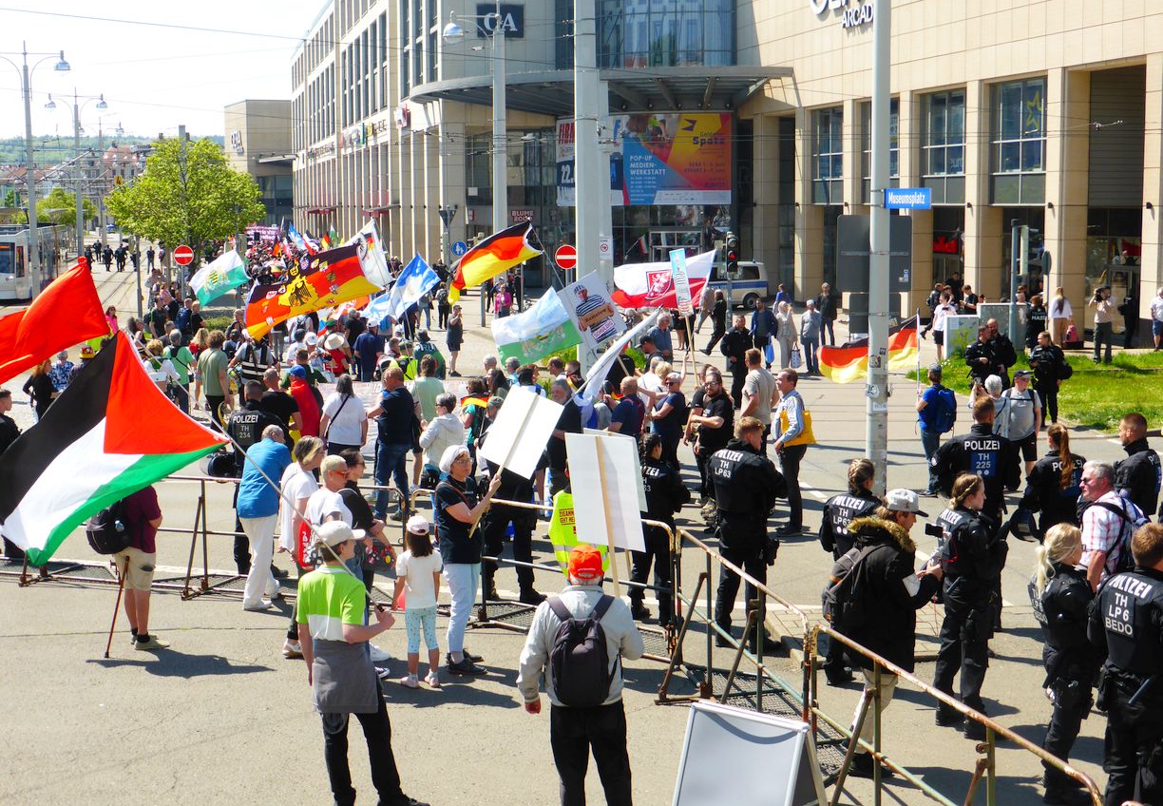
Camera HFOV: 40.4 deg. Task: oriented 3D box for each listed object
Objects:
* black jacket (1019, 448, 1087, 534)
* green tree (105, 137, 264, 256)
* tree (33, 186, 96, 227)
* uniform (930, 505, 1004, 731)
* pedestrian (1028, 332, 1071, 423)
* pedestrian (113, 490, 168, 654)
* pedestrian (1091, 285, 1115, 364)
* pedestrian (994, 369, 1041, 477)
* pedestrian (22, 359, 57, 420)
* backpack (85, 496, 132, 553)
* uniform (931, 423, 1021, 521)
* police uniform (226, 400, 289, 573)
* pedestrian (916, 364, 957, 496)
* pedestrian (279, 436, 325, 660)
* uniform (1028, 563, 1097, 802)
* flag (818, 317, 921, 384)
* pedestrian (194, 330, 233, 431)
[{"bbox_3d":[4.251,0.782,14.200,0.540,0.700,0.360,-3,7,-23],"label":"black jacket"},{"bbox_3d":[-17.543,-8.171,70.000,6.900,7.000,6.900,0,6,0],"label":"green tree"},{"bbox_3d":[-57.442,-21.008,175.000,7.200,6.600,7.000,0,7,0],"label":"tree"},{"bbox_3d":[2.625,1.352,10.596,0.460,1.740,0.480,-2,7,-18],"label":"uniform"},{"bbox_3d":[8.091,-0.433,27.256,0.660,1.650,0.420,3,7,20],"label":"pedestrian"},{"bbox_3d":[-3.683,1.199,13.106,0.470,1.640,0.520,-2,7,-14],"label":"pedestrian"},{"bbox_3d":[12.207,-1.835,36.893,0.580,1.790,0.450,5,9,37],"label":"pedestrian"},{"bbox_3d":[5.834,0.358,21.104,0.600,1.680,0.420,0,7,3],"label":"pedestrian"},{"bbox_3d":[-7.692,0.126,22.506,0.450,1.650,0.480,-2,7,-17],"label":"pedestrian"},{"bbox_3d":[-3.862,0.966,12.900,0.270,0.480,0.330,-3,8,-24],"label":"backpack"},{"bbox_3d":[3.283,0.564,13.100,0.720,0.820,0.440,1,7,7],"label":"uniform"},{"bbox_3d":[-3.220,0.833,15.597,0.600,1.620,0.420,1,6,10],"label":"police uniform"},{"bbox_3d":[4.607,0.352,20.802,0.500,1.710,0.520,5,8,36],"label":"pedestrian"},{"bbox_3d":[-2.238,1.144,12.515,0.380,1.690,0.460,-3,7,-30],"label":"pedestrian"},{"bbox_3d":[2.892,1.637,9.399,0.400,1.440,0.480,-1,6,-7],"label":"uniform"},{"bbox_3d":[3.713,-0.681,20.400,1.320,0.820,0.300,-1,7,-6],"label":"flag"},{"bbox_3d":[-5.639,-0.267,24.199,0.550,1.760,0.400,1,7,7],"label":"pedestrian"}]

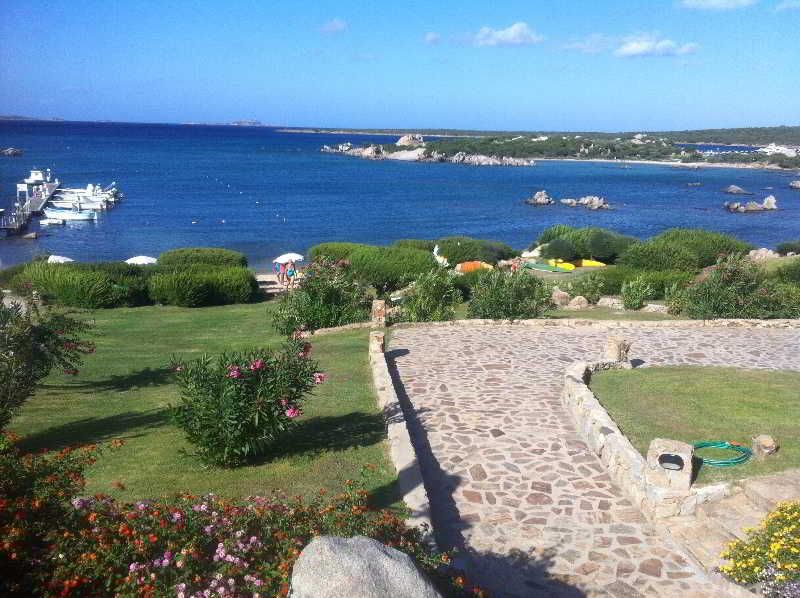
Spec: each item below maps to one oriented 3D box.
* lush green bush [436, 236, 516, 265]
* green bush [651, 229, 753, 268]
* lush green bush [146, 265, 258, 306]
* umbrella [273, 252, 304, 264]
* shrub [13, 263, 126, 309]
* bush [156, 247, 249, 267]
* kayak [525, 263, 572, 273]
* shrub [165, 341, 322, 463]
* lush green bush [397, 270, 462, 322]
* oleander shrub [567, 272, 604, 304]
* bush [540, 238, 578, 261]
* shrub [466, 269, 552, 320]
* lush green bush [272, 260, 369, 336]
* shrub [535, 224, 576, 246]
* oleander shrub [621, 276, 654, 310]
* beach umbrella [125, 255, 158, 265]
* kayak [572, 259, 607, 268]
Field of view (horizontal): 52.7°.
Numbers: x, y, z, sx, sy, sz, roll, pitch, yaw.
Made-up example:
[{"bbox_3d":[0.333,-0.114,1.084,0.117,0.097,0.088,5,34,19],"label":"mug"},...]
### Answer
[{"bbox_3d":[4.486,-2.792,48.000,4.800,1.900,3.600,1,12,0],"label":"lush green bush"},{"bbox_3d":[17.540,-2.880,47.000,5.500,2.100,3.800,1,12,0],"label":"green bush"},{"bbox_3d":[-7.411,-0.530,30.300,4.000,1.280,2.000,-2,12,-14],"label":"lush green bush"},{"bbox_3d":[-7.015,-1.755,51.000,1.960,2.230,1.960,0,12,-8],"label":"umbrella"},{"bbox_3d":[-11.369,-0.485,28.000,3.729,1.437,2.237,-4,13,-22],"label":"shrub"},{"bbox_3d":[-8.776,-1.526,36.000,3.800,1.530,2.090,-2,12,-14],"label":"bush"},{"bbox_3d":[9.926,-2.072,54.000,3.500,0.350,0.750,7,13,27],"label":"kayak"},{"bbox_3d":[-1.865,1.251,9.900,1.830,1.379,1.556,-1,12,-11],"label":"shrub"},{"bbox_3d":[0.890,-0.160,24.000,1.920,1.410,1.730,2,12,2],"label":"lush green bush"},{"bbox_3d":[6.425,-0.367,28.000,1.281,1.050,1.153,4,12,13],"label":"oleander shrub"},{"bbox_3d":[11.149,-3.466,56.500,2.612,1.440,2.090,4,12,11],"label":"bush"},{"bbox_3d":[3.285,-0.172,24.300,2.550,1.260,2.040,3,12,8],"label":"shrub"},{"bbox_3d":[-2.033,-0.079,21.000,2.535,1.855,2.155,0,12,-6],"label":"lush green bush"},{"bbox_3d":[9.170,-3.429,47.500,2.460,1.820,2.210,4,12,11],"label":"shrub"},{"bbox_3d":[7.791,-0.208,26.500,1.050,1.020,0.940,5,12,16],"label":"oleander shrub"},{"bbox_3d":[-15.608,-1.595,49.000,1.900,2.200,1.900,-3,12,-18],"label":"beach umbrella"},{"bbox_3d":[12.969,-2.417,55.000,2.700,0.400,0.750,4,12,14],"label":"kayak"}]

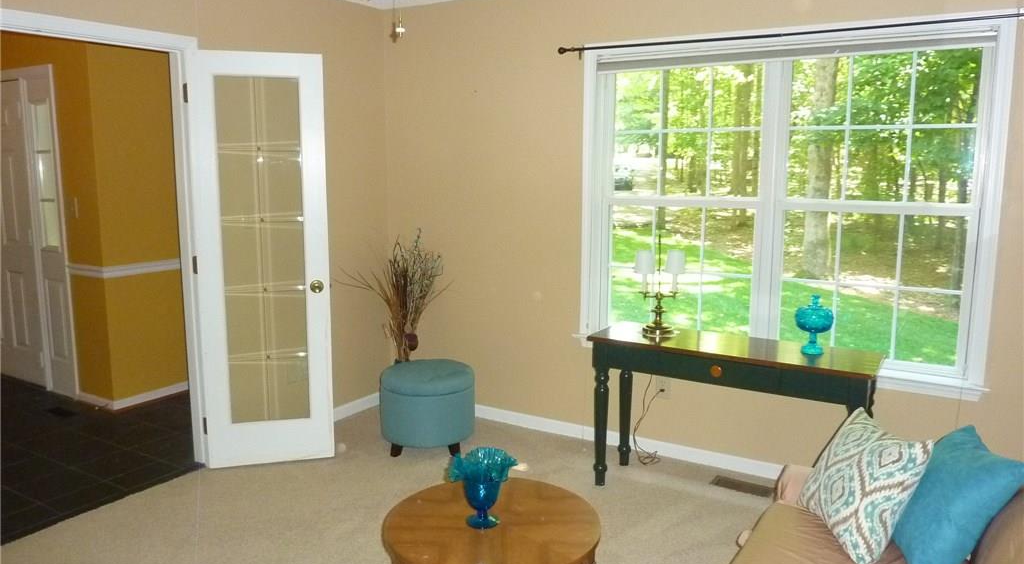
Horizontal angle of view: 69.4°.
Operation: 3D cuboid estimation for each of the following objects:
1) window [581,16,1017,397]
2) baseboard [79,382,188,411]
[{"bbox_3d":[1.184,-0.355,3.464,1.870,1.580,0.130,6,11,30],"label":"window"},{"bbox_3d":[-2.492,0.715,4.884,0.410,0.065,0.530,6,11,30],"label":"baseboard"}]

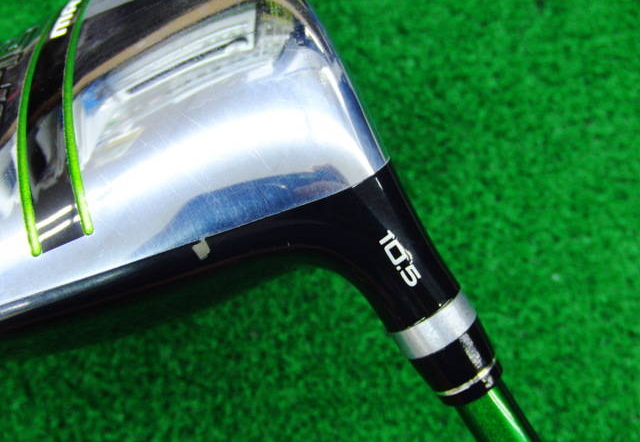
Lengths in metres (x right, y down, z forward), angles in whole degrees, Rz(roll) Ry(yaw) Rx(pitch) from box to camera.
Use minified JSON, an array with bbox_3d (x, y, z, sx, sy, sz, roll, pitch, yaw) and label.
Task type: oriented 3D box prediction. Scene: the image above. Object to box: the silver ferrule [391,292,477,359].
[{"bbox_3d":[0.019,0.017,0.115,0.014,0.014,0.005,-33,94,0],"label":"silver ferrule"}]

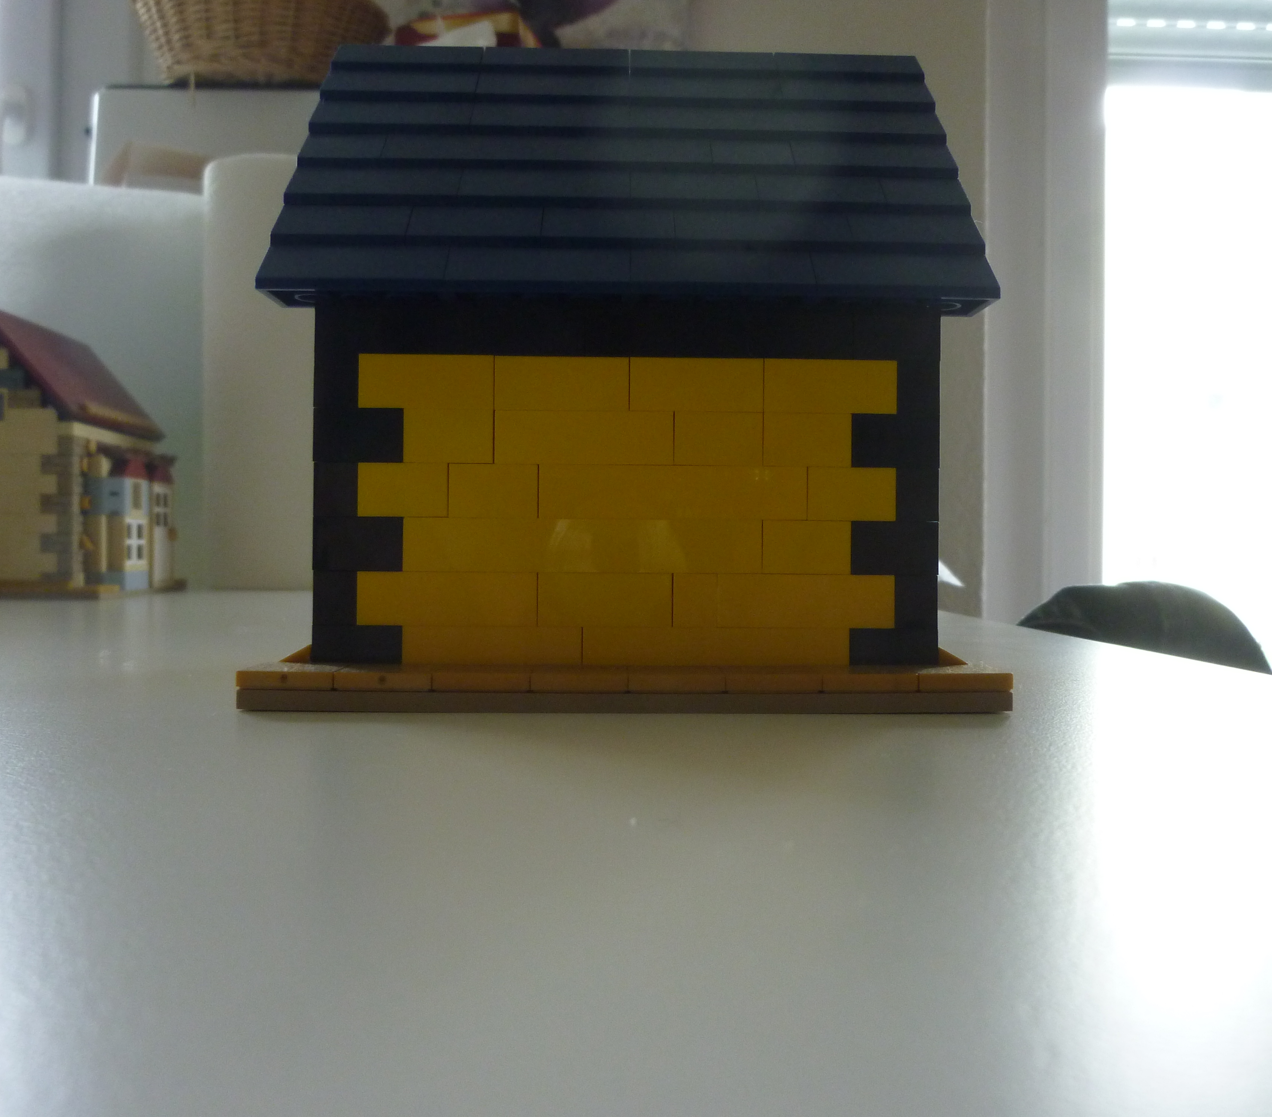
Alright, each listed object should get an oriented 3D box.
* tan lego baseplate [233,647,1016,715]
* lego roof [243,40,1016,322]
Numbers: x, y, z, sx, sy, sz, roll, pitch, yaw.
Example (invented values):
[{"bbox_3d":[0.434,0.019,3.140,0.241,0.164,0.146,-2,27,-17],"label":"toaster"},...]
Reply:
[{"bbox_3d":[-0.003,0.021,0.241,0.128,0.006,0.128,0,0,-1],"label":"tan lego baseplate"},{"bbox_3d":[-0.002,-0.079,0.240,0.128,0.067,0.112,0,0,-1],"label":"lego roof"}]

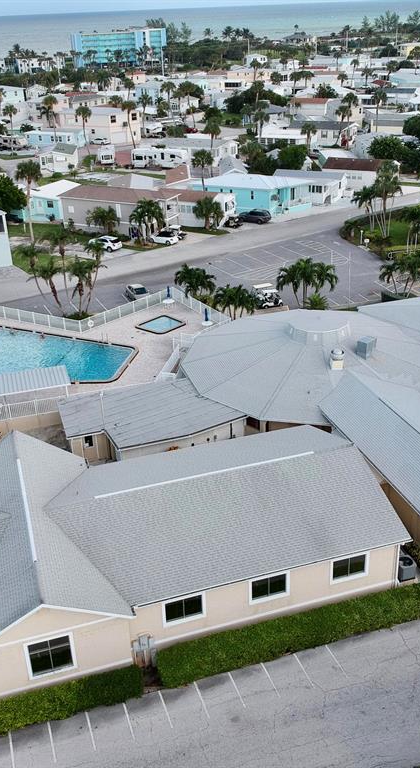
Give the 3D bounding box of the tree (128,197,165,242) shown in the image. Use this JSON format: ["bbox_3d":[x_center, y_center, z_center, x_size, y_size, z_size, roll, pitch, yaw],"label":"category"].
[{"bbox_3d":[-8.469,-21.881,99.299,4.900,6.100,4.700,-5,27,-4],"label":"tree"}]

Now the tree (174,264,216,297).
[{"bbox_3d":[-1.440,-10.320,76.860,4.330,4.390,4.330,-3,27,-1],"label":"tree"}]

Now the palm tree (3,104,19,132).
[{"bbox_3d":[-42.480,-54.520,158.980,3.300,10.420,3.300,-9,28,-12],"label":"palm tree"}]

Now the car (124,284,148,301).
[{"bbox_3d":[-7.530,-9.577,79.118,1.850,1.600,4.600,-13,29,-19],"label":"car"}]

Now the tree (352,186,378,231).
[{"bbox_3d":[20.865,-23.084,97.581,3.340,5.900,3.340,3,28,11],"label":"tree"}]

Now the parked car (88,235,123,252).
[{"bbox_3d":[-13.693,-18.574,97.494,4.600,1.650,1.870,18,33,34],"label":"parked car"}]

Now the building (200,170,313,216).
[{"bbox_3d":[6.595,-30.431,115.979,15.500,4.700,8.500,11,30,24],"label":"building"}]

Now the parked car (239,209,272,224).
[{"bbox_3d":[6.452,-24.217,106.815,4.800,1.720,1.920,15,32,30],"label":"parked car"}]

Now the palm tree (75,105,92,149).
[{"bbox_3d":[-26.170,-53.250,155.590,3.440,10.070,3.440,-6,28,-7],"label":"palm tree"}]

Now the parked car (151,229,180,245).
[{"bbox_3d":[-6.088,-19.650,99.267,4.500,1.420,1.850,19,34,35],"label":"parked car"}]

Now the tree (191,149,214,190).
[{"bbox_3d":[-1.089,-31.805,114.844,3.800,8.800,3.800,-3,27,0],"label":"tree"}]

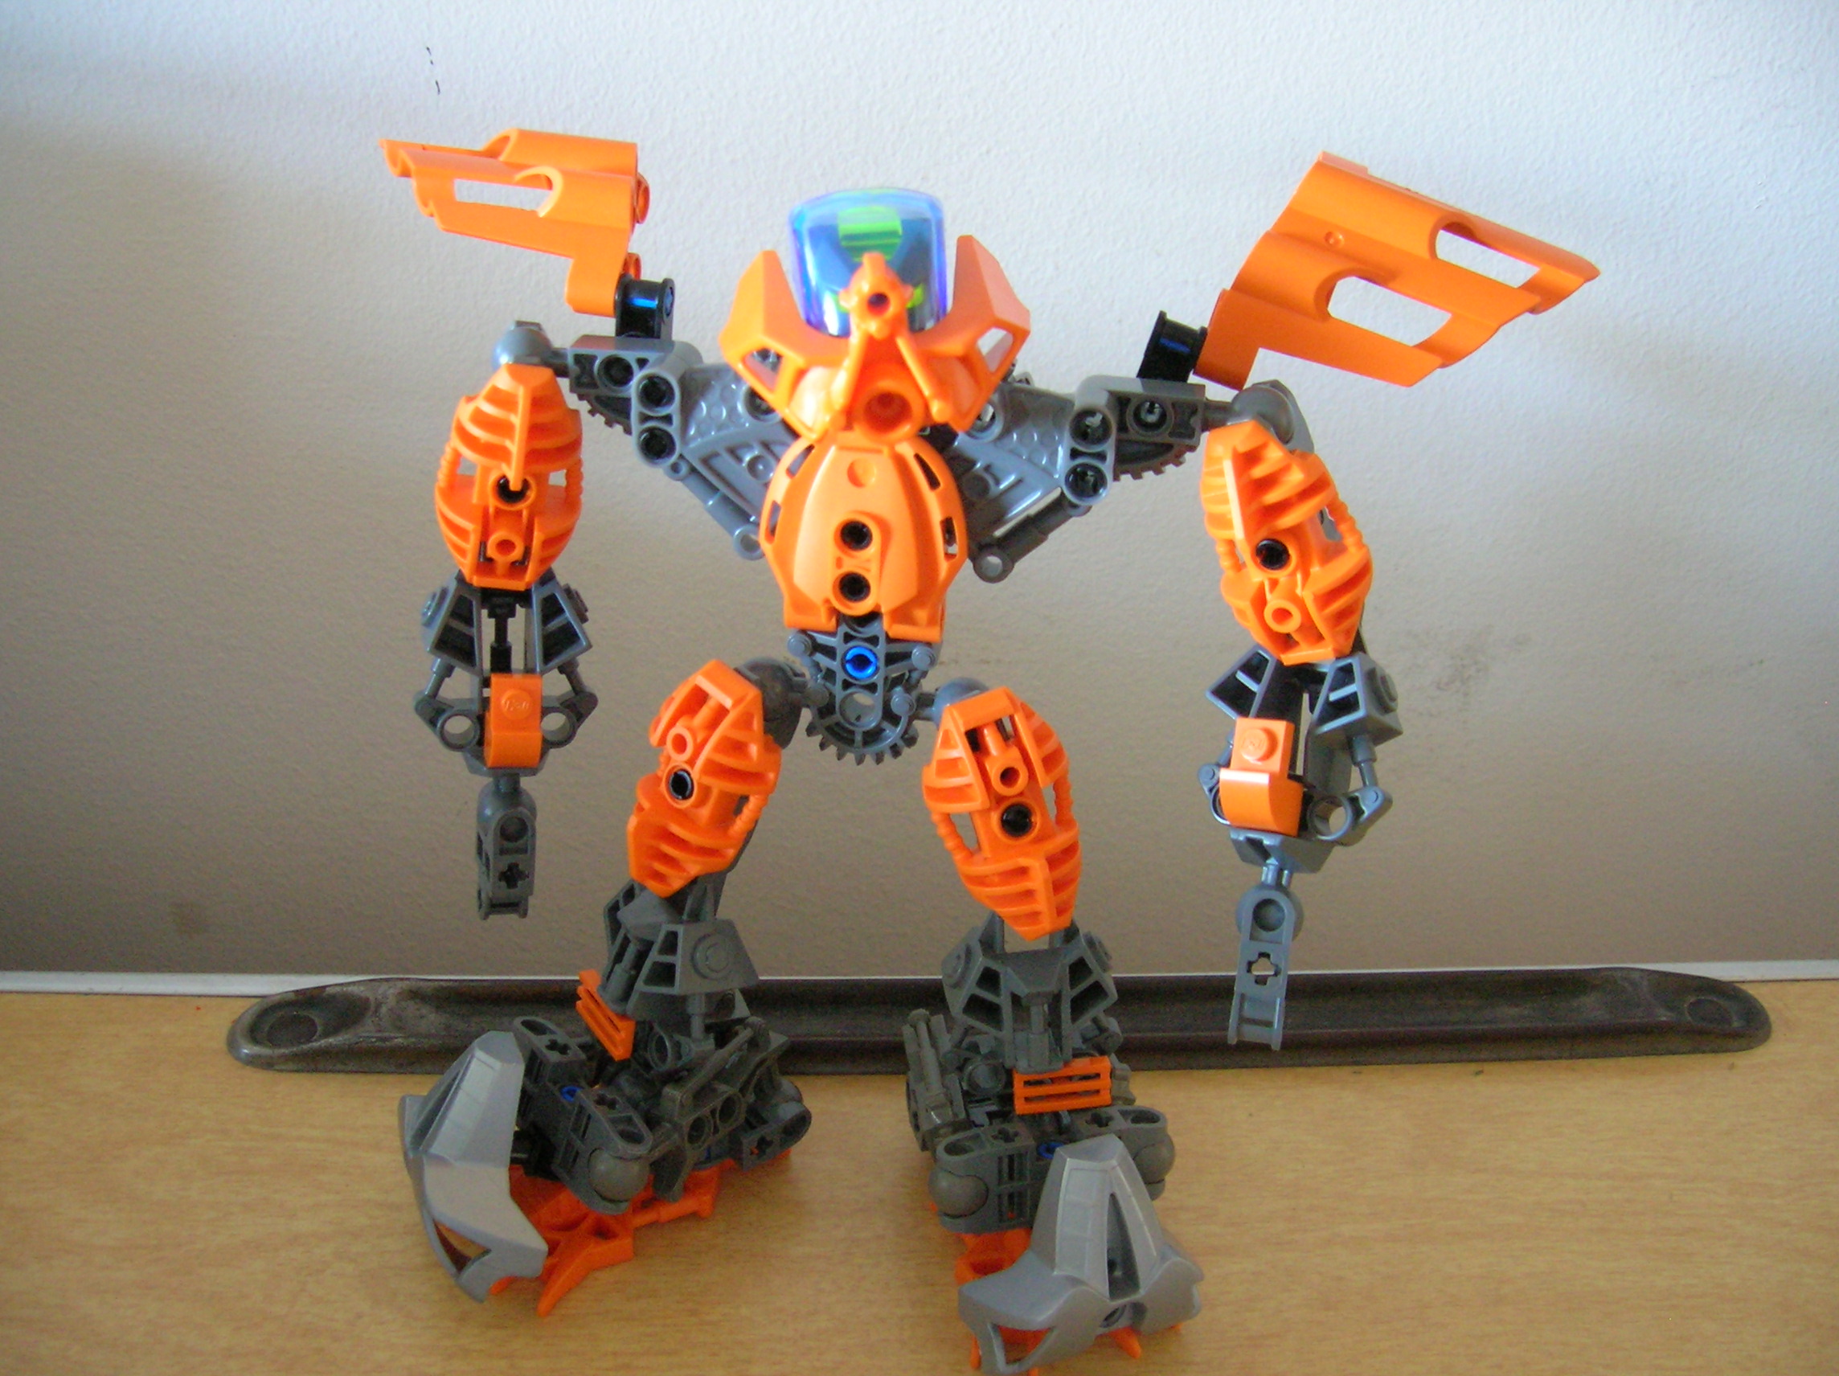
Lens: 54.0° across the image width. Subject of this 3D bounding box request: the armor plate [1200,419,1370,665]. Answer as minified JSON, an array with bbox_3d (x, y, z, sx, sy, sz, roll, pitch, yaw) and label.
[{"bbox_3d":[0.054,-0.021,0.264,0.023,0.038,0.015,-6,18,31],"label":"armor plate"}]

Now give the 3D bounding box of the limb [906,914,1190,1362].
[{"bbox_3d":[0.021,0.070,0.299,0.043,0.049,0.058,-6,30,-11],"label":"limb"}]

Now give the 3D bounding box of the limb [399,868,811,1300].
[{"bbox_3d":[-0.052,0.063,0.301,0.062,0.052,0.043,-21,35,-33],"label":"limb"}]

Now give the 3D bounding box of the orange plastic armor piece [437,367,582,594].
[{"bbox_3d":[-0.064,-0.033,0.281,0.022,0.037,0.015,4,26,-19],"label":"orange plastic armor piece"}]

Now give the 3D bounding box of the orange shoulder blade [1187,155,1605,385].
[{"bbox_3d":[0.068,-0.055,0.259,0.046,0.036,0.013,28,23,5],"label":"orange shoulder blade"}]

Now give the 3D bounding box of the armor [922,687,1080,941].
[{"bbox_3d":[0.012,0.019,0.276,0.023,0.038,0.015,-17,9,-9],"label":"armor"}]

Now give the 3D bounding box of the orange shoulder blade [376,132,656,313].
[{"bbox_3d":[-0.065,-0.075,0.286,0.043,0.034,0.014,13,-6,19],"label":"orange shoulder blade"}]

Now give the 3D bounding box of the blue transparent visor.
[{"bbox_3d":[-0.007,-0.062,0.262,0.024,0.025,0.018,1,24,2],"label":"blue transparent visor"}]

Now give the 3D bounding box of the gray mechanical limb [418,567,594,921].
[{"bbox_3d":[-0.065,0.009,0.283,0.027,0.054,0.020,0,15,-15],"label":"gray mechanical limb"}]

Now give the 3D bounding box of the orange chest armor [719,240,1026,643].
[{"bbox_3d":[-0.007,-0.036,0.263,0.043,0.056,0.029,4,29,7],"label":"orange chest armor"}]

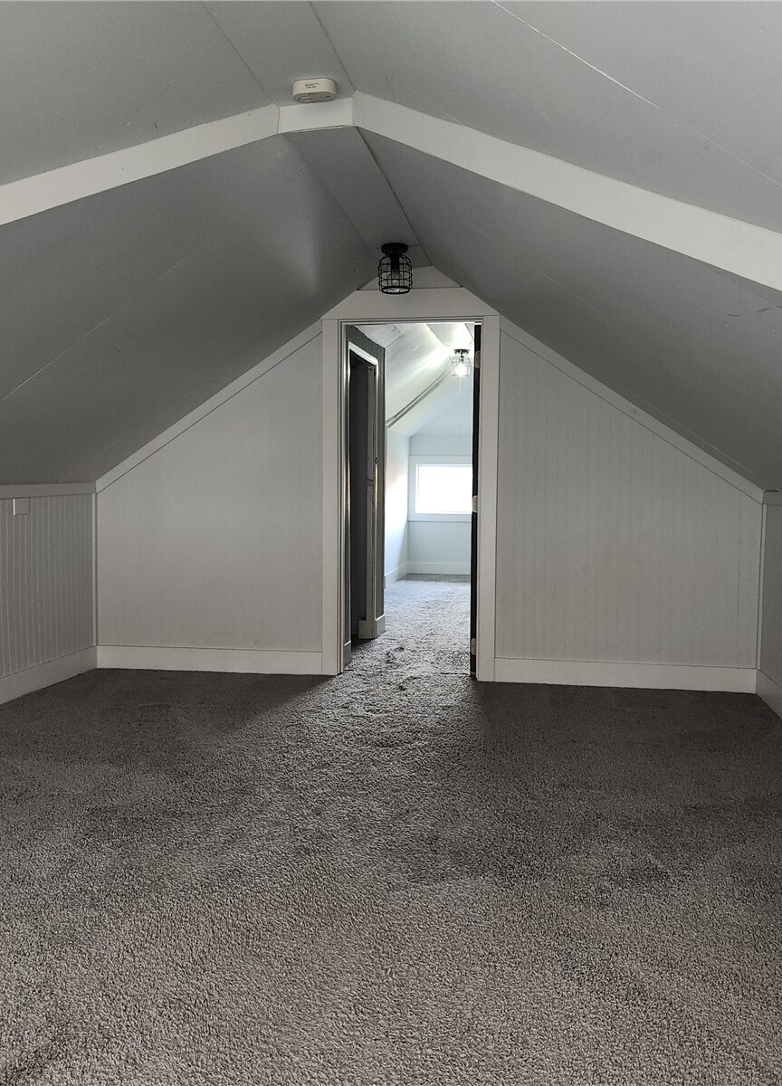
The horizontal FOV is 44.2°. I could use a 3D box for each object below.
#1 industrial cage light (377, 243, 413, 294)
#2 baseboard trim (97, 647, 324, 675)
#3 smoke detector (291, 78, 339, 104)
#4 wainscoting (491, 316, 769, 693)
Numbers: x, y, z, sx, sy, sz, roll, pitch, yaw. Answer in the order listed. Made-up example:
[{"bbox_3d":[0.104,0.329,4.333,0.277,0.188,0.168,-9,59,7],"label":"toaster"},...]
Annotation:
[{"bbox_3d":[0.021,-1.255,4.407,0.162,0.199,0.162,1,4,0],"label":"industrial cage light"},{"bbox_3d":[-0.966,0.617,5.075,1.232,0.120,0.020,1,4,9],"label":"baseboard trim"},{"bbox_3d":[-0.218,-1.302,2.775,0.129,0.039,0.073,1,4,9],"label":"smoke detector"},{"bbox_3d":[1.152,-0.165,4.683,1.253,1.760,0.030,1,4,9],"label":"wainscoting"}]

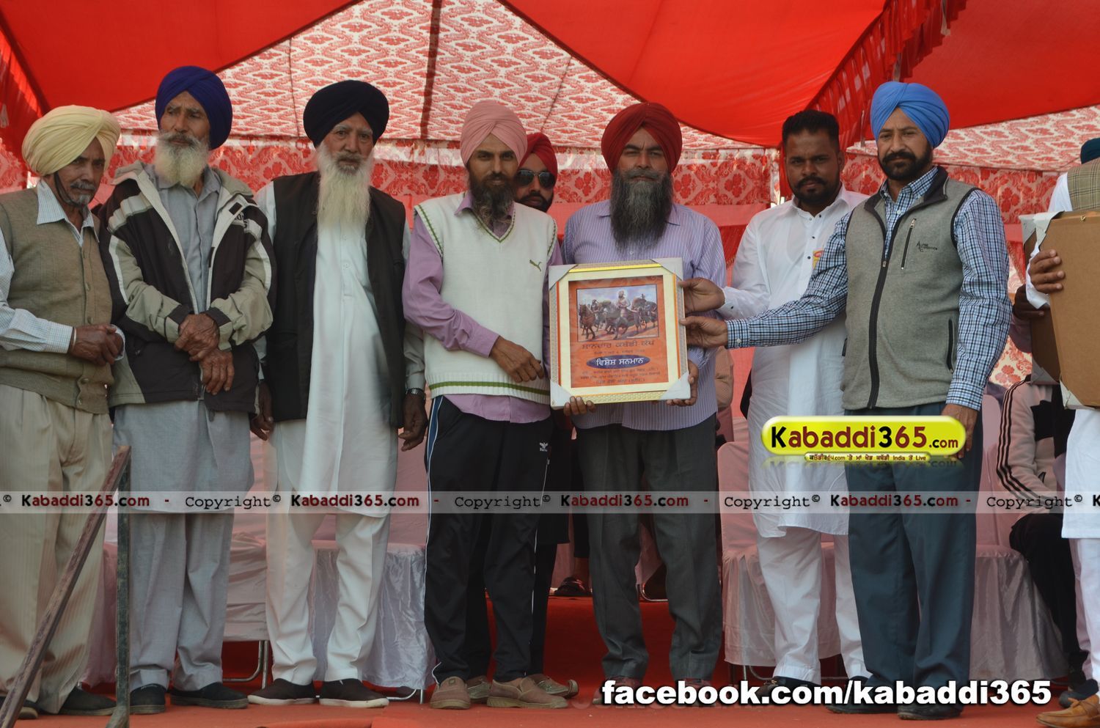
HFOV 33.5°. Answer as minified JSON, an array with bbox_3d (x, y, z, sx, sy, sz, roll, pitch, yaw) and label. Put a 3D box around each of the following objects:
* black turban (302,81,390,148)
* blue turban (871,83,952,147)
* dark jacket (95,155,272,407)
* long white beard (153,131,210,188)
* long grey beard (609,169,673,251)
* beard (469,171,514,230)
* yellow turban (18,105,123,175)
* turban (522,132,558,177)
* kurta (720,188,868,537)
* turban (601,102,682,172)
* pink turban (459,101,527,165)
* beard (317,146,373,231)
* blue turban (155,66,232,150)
[{"bbox_3d":[-0.571,-0.702,5.130,0.240,0.185,0.260,1,-2,-16],"label":"black turban"},{"bbox_3d":[0.988,-0.684,5.020,0.215,0.185,0.250,-1,-3,28],"label":"blue turban"},{"bbox_3d":[-1.017,-0.214,5.120,0.500,0.700,0.320,0,-2,-8],"label":"dark jacket"},{"bbox_3d":[-1.003,-0.555,4.980,0.147,0.155,0.120,0,-2,11],"label":"long white beard"},{"bbox_3d":[0.256,-0.429,5.100,0.175,0.225,0.140,0,-2,3],"label":"long grey beard"},{"bbox_3d":[-0.166,-0.465,5.190,0.128,0.166,0.120,0,-2,-8],"label":"beard"},{"bbox_3d":[-1.322,-0.617,5.050,0.285,0.190,0.245,6,3,44],"label":"yellow turban"},{"bbox_3d":[-0.043,-0.656,5.720,0.165,0.140,0.220,0,-2,-3],"label":"turban"},{"bbox_3d":[0.740,-0.004,5.420,0.530,1.020,0.390,-1,-3,17],"label":"kurta"},{"bbox_3d":[0.265,-0.661,5.320,0.235,0.197,0.260,0,-2,-2],"label":"turban"},{"bbox_3d":[-0.164,-0.665,5.260,0.188,0.178,0.240,0,-2,-8],"label":"pink turban"},{"bbox_3d":[-0.574,-0.491,5.120,0.160,0.240,0.140,1,-2,-15],"label":"beard"},{"bbox_3d":[-0.984,-0.707,5.050,0.205,0.225,0.250,0,-2,11],"label":"blue turban"}]

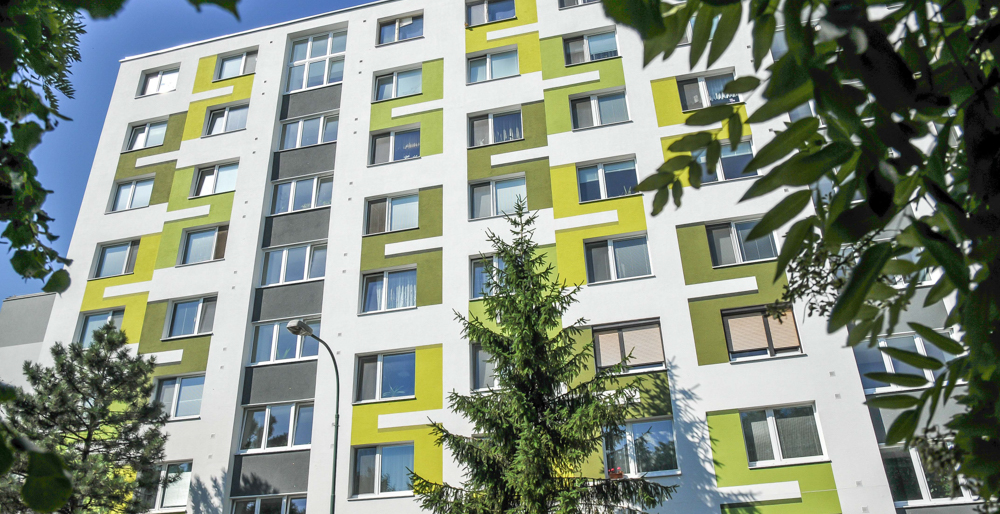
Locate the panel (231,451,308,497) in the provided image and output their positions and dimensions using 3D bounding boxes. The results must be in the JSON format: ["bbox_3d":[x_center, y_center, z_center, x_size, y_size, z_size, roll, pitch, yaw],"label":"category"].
[{"bbox_3d":[-6.862,6.544,20.123,2.664,1.218,0.150,-8,-26,12],"label":"panel"}]

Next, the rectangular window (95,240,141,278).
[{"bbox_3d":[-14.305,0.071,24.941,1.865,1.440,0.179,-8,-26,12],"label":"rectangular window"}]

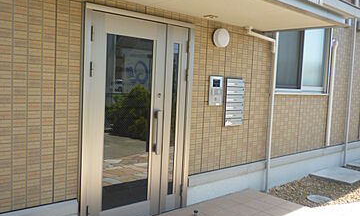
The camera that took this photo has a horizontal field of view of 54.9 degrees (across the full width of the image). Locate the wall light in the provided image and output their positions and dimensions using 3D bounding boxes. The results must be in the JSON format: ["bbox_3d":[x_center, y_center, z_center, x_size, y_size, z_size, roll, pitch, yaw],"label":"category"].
[{"bbox_3d":[0.519,-0.855,4.257,0.238,0.238,0.095,-1,5,-42],"label":"wall light"}]

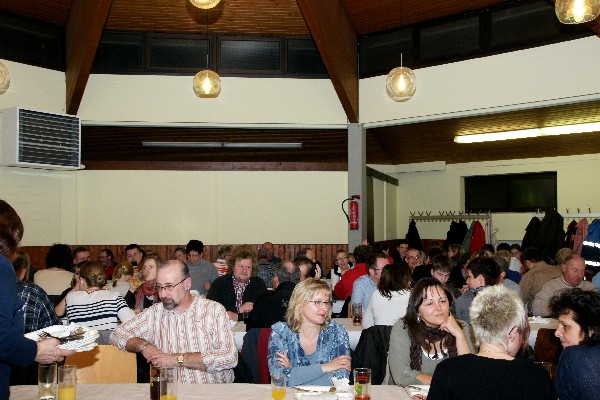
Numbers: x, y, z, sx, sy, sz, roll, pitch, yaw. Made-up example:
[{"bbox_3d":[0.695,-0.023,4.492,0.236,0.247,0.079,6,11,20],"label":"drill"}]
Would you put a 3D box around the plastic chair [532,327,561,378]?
[{"bbox_3d":[1.662,1.234,3.957,0.430,0.830,0.500,0,-2,0],"label":"plastic chair"}]

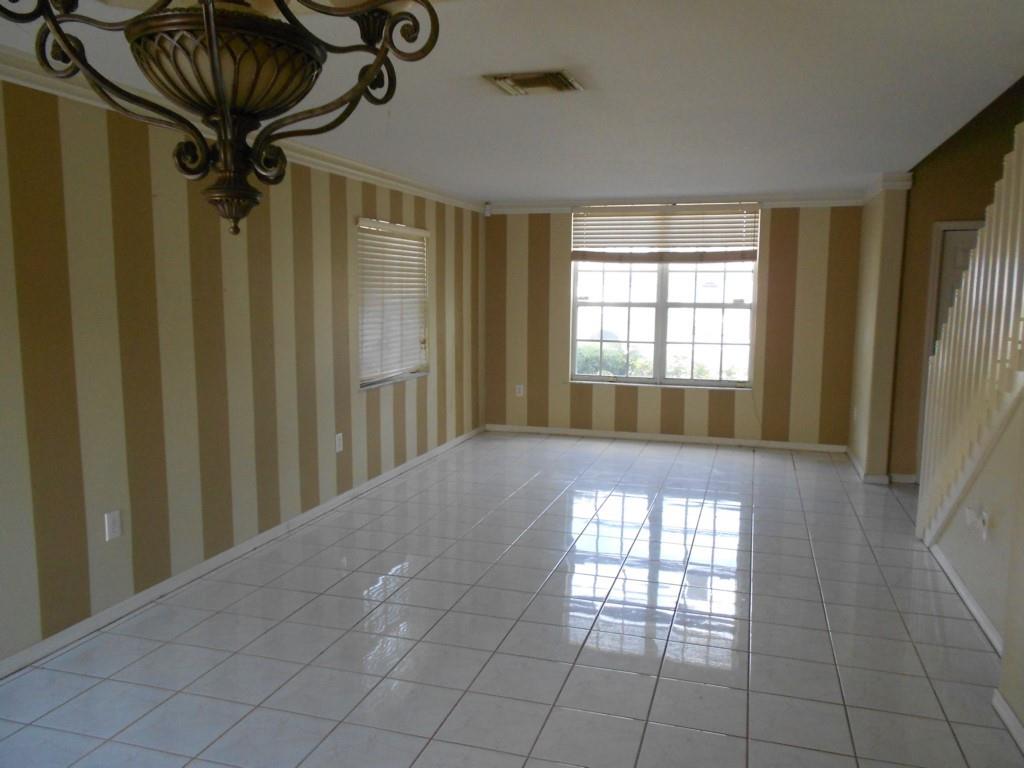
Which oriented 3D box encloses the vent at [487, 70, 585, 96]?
[{"bbox_3d":[0.102,-1.306,3.361,0.350,0.027,0.360,2,7,17],"label":"vent"}]

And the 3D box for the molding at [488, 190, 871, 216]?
[{"bbox_3d":[1.444,-1.760,7.556,3.650,0.120,0.075,2,7,17],"label":"molding"}]

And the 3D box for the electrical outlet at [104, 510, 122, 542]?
[{"bbox_3d":[-1.827,0.648,3.534,0.010,0.121,0.078,2,7,17],"label":"electrical outlet"}]

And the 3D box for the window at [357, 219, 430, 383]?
[{"bbox_3d":[-0.929,-0.642,6.255,0.090,1.250,1.275,2,7,17],"label":"window"}]

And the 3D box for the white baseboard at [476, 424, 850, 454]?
[{"bbox_3d":[1.449,0.551,7.868,3.650,0.074,0.015,2,7,17],"label":"white baseboard"}]

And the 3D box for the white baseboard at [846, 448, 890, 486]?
[{"bbox_3d":[3.085,0.697,6.698,0.198,0.074,1.255,2,7,17],"label":"white baseboard"}]

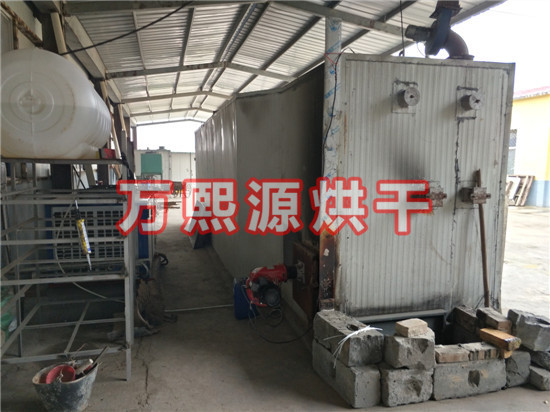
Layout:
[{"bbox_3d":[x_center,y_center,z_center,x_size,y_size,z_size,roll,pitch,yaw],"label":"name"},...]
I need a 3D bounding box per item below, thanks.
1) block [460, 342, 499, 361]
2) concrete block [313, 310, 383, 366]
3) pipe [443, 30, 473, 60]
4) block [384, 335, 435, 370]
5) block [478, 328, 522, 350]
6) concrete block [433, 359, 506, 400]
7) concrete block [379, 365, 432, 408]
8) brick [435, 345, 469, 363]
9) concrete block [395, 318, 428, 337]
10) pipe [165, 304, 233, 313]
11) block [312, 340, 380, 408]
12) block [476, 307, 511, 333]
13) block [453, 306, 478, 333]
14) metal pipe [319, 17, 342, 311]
[{"bbox_3d":[1.470,1.053,2.890,0.240,0.083,0.125,0,4,-12],"label":"block"},{"bbox_3d":[0.448,0.830,2.539,0.213,0.170,0.465,-1,6,-23],"label":"concrete block"},{"bbox_3d":[1.387,-1.209,3.000,0.190,0.205,0.175,0,5,-13],"label":"pipe"},{"bbox_3d":[0.916,0.989,2.856,0.295,0.215,0.260,0,4,-13],"label":"block"},{"bbox_3d":[1.457,0.864,2.578,0.088,0.056,0.220,-2,6,-25],"label":"block"},{"bbox_3d":[1.354,1.212,2.907,0.560,0.240,0.240,0,4,-13],"label":"concrete block"},{"bbox_3d":[0.893,1.217,2.819,0.330,0.235,0.260,0,4,-13],"label":"concrete block"},{"bbox_3d":[1.243,1.050,2.811,0.222,0.065,0.112,0,5,-8],"label":"brick"},{"bbox_3d":[0.831,0.738,2.401,0.157,0.053,0.108,-2,6,-25],"label":"concrete block"},{"bbox_3d":[-0.852,1.175,4.607,0.830,0.020,0.020,-1,4,-17],"label":"pipe"},{"bbox_3d":[0.439,1.030,2.510,0.169,0.215,0.488,-1,6,-23],"label":"block"},{"bbox_3d":[1.539,0.798,2.790,0.103,0.058,0.236,0,5,-7],"label":"block"},{"bbox_3d":[1.600,0.932,3.247,0.090,0.115,0.245,0,4,-14],"label":"block"},{"bbox_3d":[0.464,-0.155,3.342,0.120,2.769,0.120,0,5,-9],"label":"metal pipe"}]

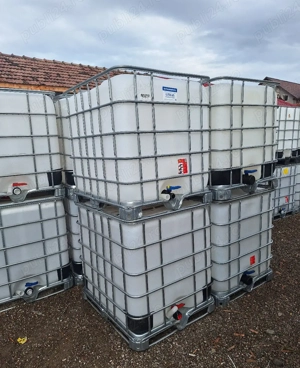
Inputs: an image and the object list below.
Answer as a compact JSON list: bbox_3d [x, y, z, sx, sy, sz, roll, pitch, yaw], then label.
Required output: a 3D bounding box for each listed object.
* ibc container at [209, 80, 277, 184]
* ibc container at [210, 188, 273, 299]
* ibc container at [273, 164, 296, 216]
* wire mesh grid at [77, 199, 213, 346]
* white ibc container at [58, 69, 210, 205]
[{"bbox_3d":[0.739,-0.517,3.263,1.000,1.160,1.200,-9,10,-34],"label":"ibc container"},{"bbox_3d":[0.809,0.615,3.520,1.000,1.160,1.200,-9,10,-34],"label":"ibc container"},{"bbox_3d":[2.629,0.121,6.346,1.000,1.160,1.200,-8,10,-32],"label":"ibc container"},{"bbox_3d":[-0.092,0.755,2.911,1.000,1.160,1.200,-9,11,-35],"label":"wire mesh grid"},{"bbox_3d":[-0.151,-0.388,2.720,1.000,1.160,1.200,-9,11,-35],"label":"white ibc container"}]

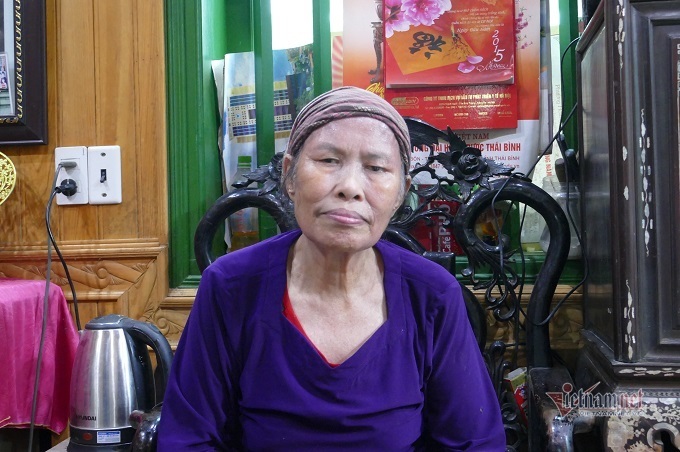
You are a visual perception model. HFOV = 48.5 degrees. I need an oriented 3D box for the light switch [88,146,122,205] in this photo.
[{"bbox_3d":[-0.487,-0.105,1.565,0.070,0.120,0.017,-1,-1,4],"label":"light switch"}]

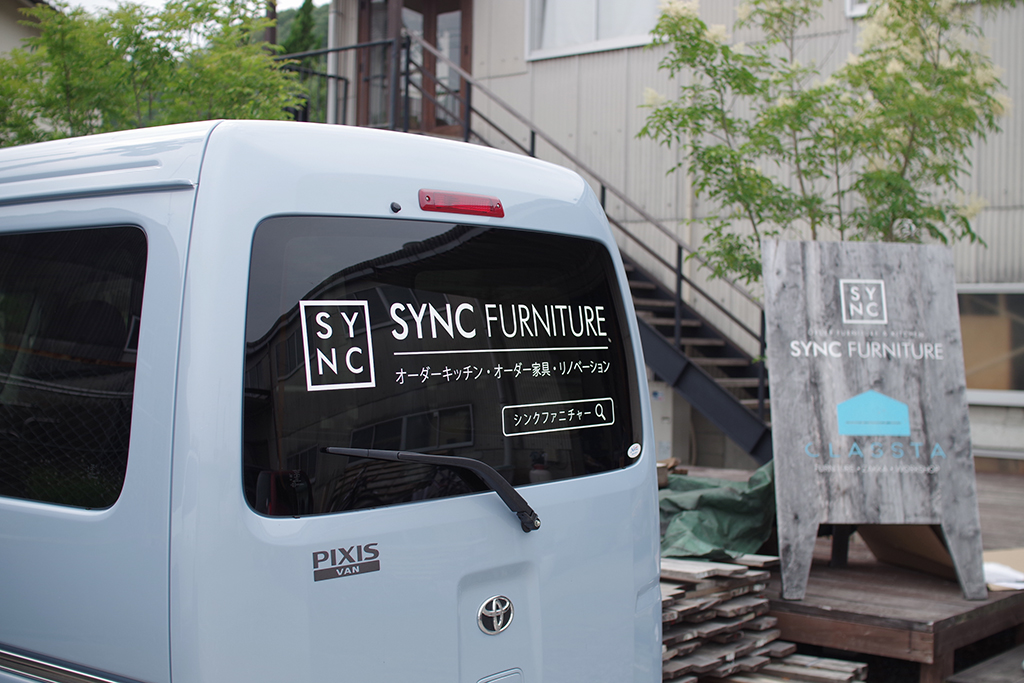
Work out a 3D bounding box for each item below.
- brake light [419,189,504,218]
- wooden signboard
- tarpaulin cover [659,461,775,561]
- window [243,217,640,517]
[{"bbox_3d":[-0.101,-0.275,2.563,0.035,0.045,0.252,-14,-9,38],"label":"brake light"},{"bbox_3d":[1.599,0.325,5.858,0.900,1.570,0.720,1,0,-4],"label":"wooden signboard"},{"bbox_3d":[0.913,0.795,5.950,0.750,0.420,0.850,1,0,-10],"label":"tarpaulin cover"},{"bbox_3d":[-0.063,0.026,2.586,0.080,0.541,1.220,-7,-4,39],"label":"window"}]

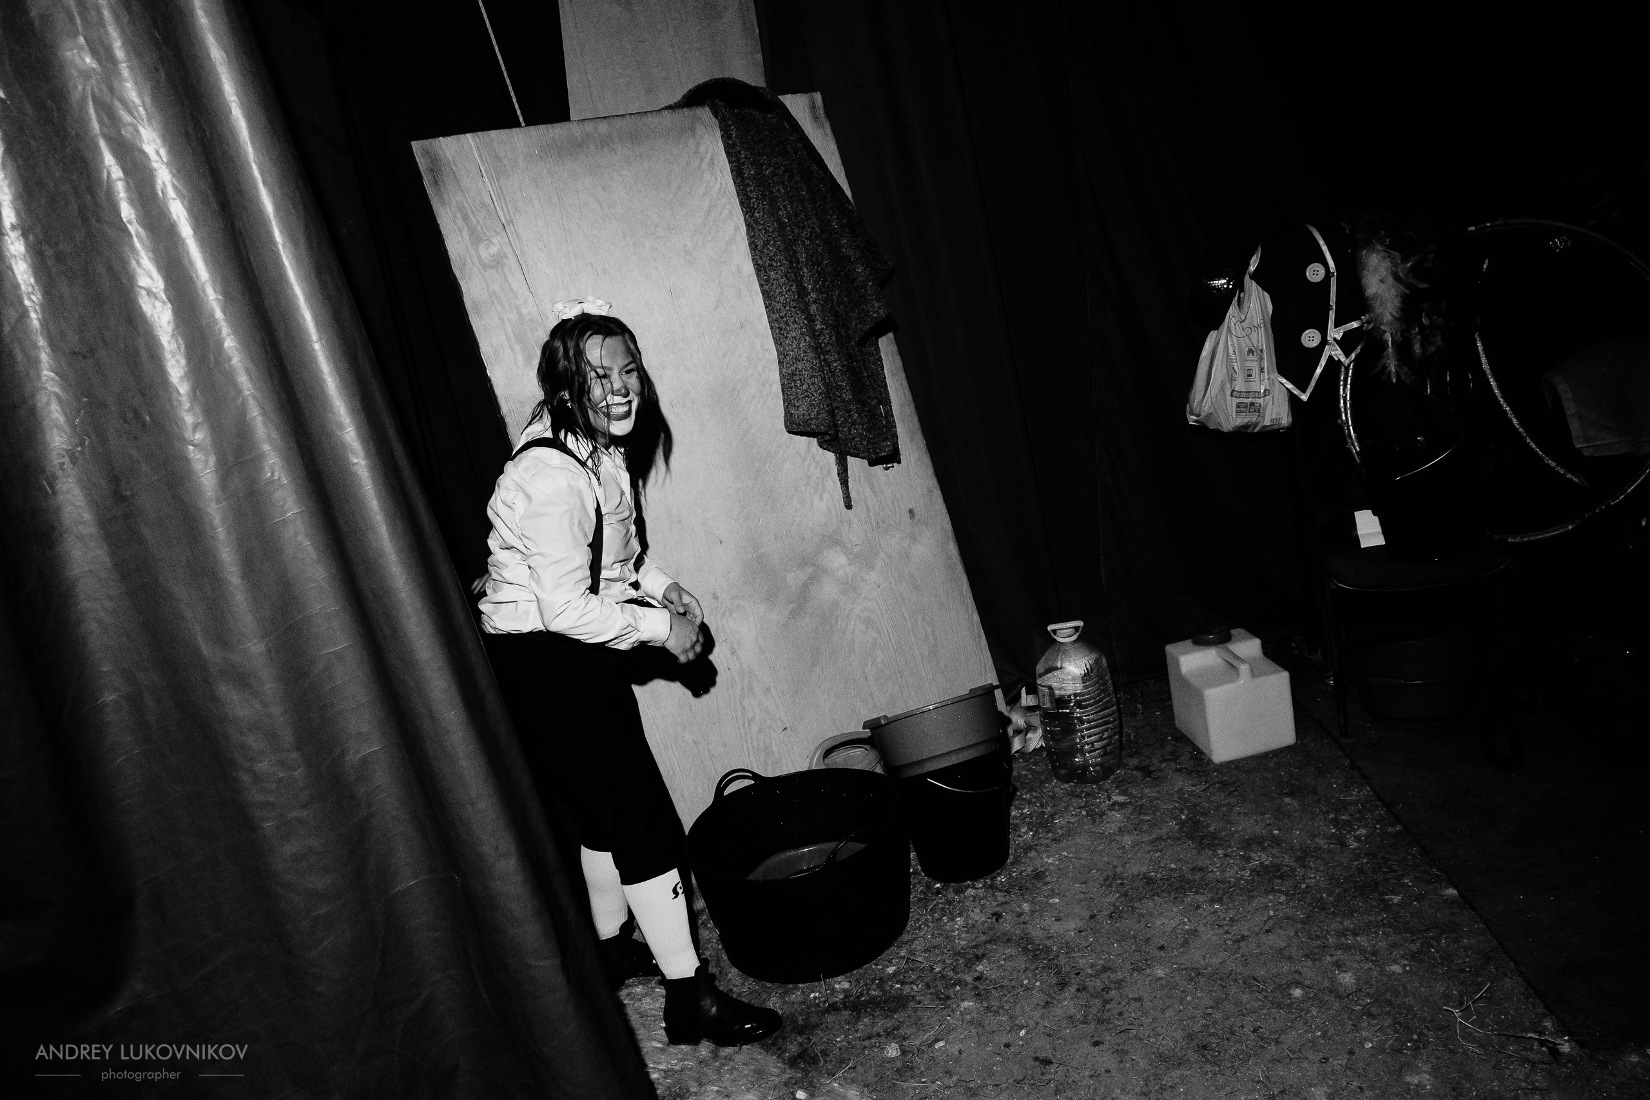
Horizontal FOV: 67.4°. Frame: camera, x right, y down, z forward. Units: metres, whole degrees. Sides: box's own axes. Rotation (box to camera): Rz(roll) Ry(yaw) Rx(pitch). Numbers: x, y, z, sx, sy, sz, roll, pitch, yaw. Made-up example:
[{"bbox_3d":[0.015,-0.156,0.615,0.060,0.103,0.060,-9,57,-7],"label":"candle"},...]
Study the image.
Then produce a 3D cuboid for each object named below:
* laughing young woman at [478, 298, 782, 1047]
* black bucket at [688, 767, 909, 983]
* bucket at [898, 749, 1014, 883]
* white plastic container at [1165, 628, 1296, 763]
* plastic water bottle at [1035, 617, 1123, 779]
[{"bbox_3d":[-0.411,0.266,2.359,0.520,1.431,0.480,-7,15,19],"label":"laughing young woman"},{"bbox_3d":[-0.046,0.691,2.698,0.465,0.310,0.475,-11,15,3],"label":"black bucket"},{"bbox_3d":[0.304,0.593,2.868,0.300,0.270,0.300,-11,15,3],"label":"bucket"},{"bbox_3d":[1.038,0.359,3.183,0.216,0.260,0.243,-13,15,-4],"label":"white plastic container"},{"bbox_3d":[0.644,0.374,3.176,0.205,0.390,0.205,-12,15,0],"label":"plastic water bottle"}]

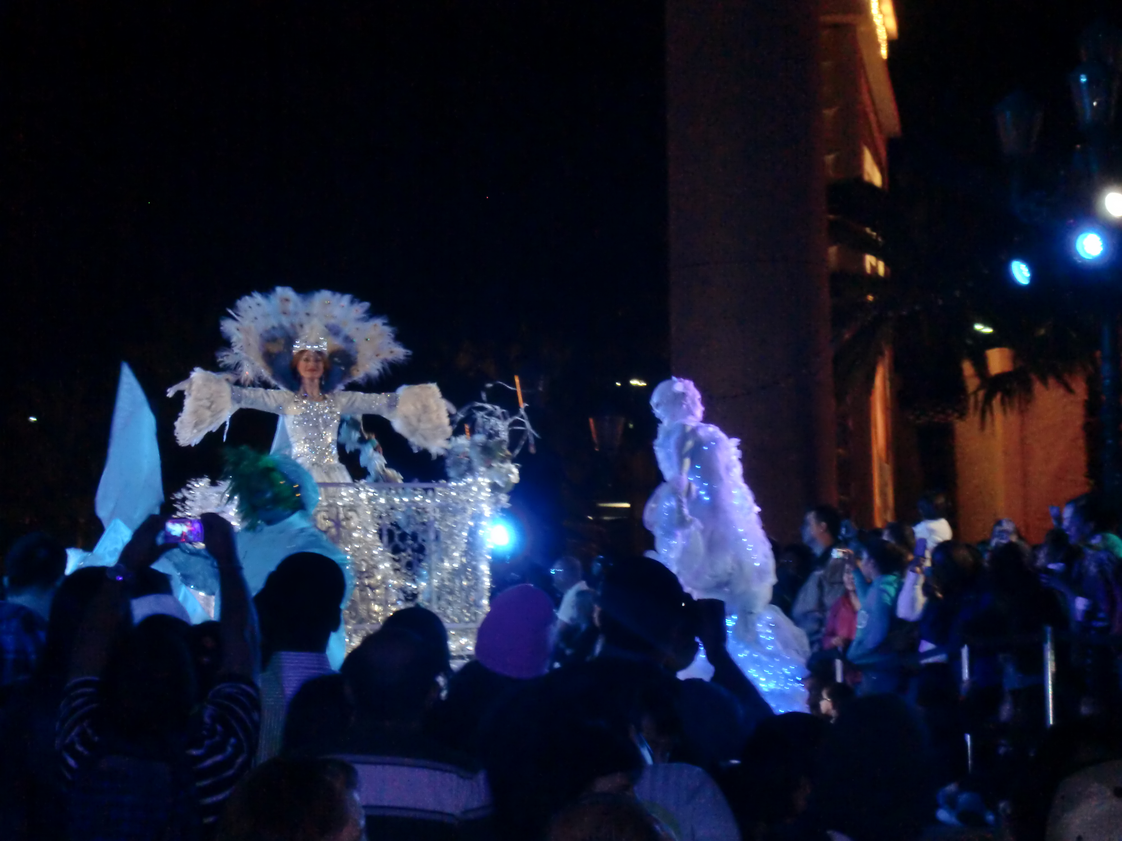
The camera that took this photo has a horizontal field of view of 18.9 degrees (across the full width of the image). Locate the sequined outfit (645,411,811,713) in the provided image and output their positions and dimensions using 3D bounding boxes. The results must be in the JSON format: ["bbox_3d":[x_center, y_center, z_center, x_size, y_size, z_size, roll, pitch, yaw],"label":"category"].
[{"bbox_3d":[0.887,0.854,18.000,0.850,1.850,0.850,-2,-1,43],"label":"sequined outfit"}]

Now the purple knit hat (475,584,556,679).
[{"bbox_3d":[-0.121,0.563,9.000,0.215,0.250,0.235,5,-2,0],"label":"purple knit hat"}]

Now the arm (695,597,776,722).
[{"bbox_3d":[0.409,0.559,7.800,0.130,0.350,0.140,-28,-7,21],"label":"arm"}]

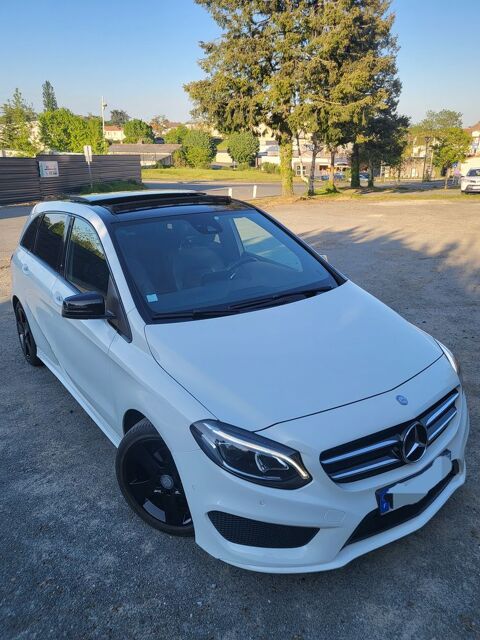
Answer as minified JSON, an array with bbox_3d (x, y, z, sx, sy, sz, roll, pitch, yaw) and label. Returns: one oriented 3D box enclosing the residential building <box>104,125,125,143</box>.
[{"bbox_3d":[-41.772,-61.577,160.000,8.321,6.525,7.323,-6,19,-13],"label":"residential building"}]

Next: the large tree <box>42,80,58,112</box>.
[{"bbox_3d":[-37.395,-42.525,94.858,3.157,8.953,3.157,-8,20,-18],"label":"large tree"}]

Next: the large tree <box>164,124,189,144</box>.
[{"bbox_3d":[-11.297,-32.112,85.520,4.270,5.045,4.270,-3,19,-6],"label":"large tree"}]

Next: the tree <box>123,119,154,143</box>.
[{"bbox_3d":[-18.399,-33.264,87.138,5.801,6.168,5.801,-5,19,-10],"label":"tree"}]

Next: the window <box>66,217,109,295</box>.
[{"bbox_3d":[-0.985,-0.405,3.128,0.070,0.460,0.880,11,7,-39],"label":"window"}]

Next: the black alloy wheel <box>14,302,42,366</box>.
[{"bbox_3d":[-1.931,0.132,4.584,0.225,0.635,0.635,-14,22,-33],"label":"black alloy wheel"}]

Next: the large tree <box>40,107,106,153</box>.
[{"bbox_3d":[-20.210,-21.417,58.000,8.205,7.695,6.974,-7,19,-17],"label":"large tree"}]

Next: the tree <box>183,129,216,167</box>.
[{"bbox_3d":[-4.887,-20.693,58.000,4.102,4.544,4.102,-3,18,-4],"label":"tree"}]

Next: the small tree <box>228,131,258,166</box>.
[{"bbox_3d":[0.302,-20.572,58.000,3.861,4.322,3.861,-1,18,1],"label":"small tree"}]

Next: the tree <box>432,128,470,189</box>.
[{"bbox_3d":[13.481,-10.230,30.640,2.422,3.735,2.422,7,20,22],"label":"tree"}]

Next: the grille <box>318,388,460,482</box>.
[{"bbox_3d":[0.739,0.541,2.142,0.940,0.237,0.140,-14,23,-33],"label":"grille"}]

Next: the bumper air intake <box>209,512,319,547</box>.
[{"bbox_3d":[0.112,0.904,2.063,0.470,0.130,0.100,0,18,4],"label":"bumper air intake"}]

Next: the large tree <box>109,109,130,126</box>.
[{"bbox_3d":[-33.899,-56.264,135.230,6.189,6.116,6.189,-5,19,-12],"label":"large tree"}]

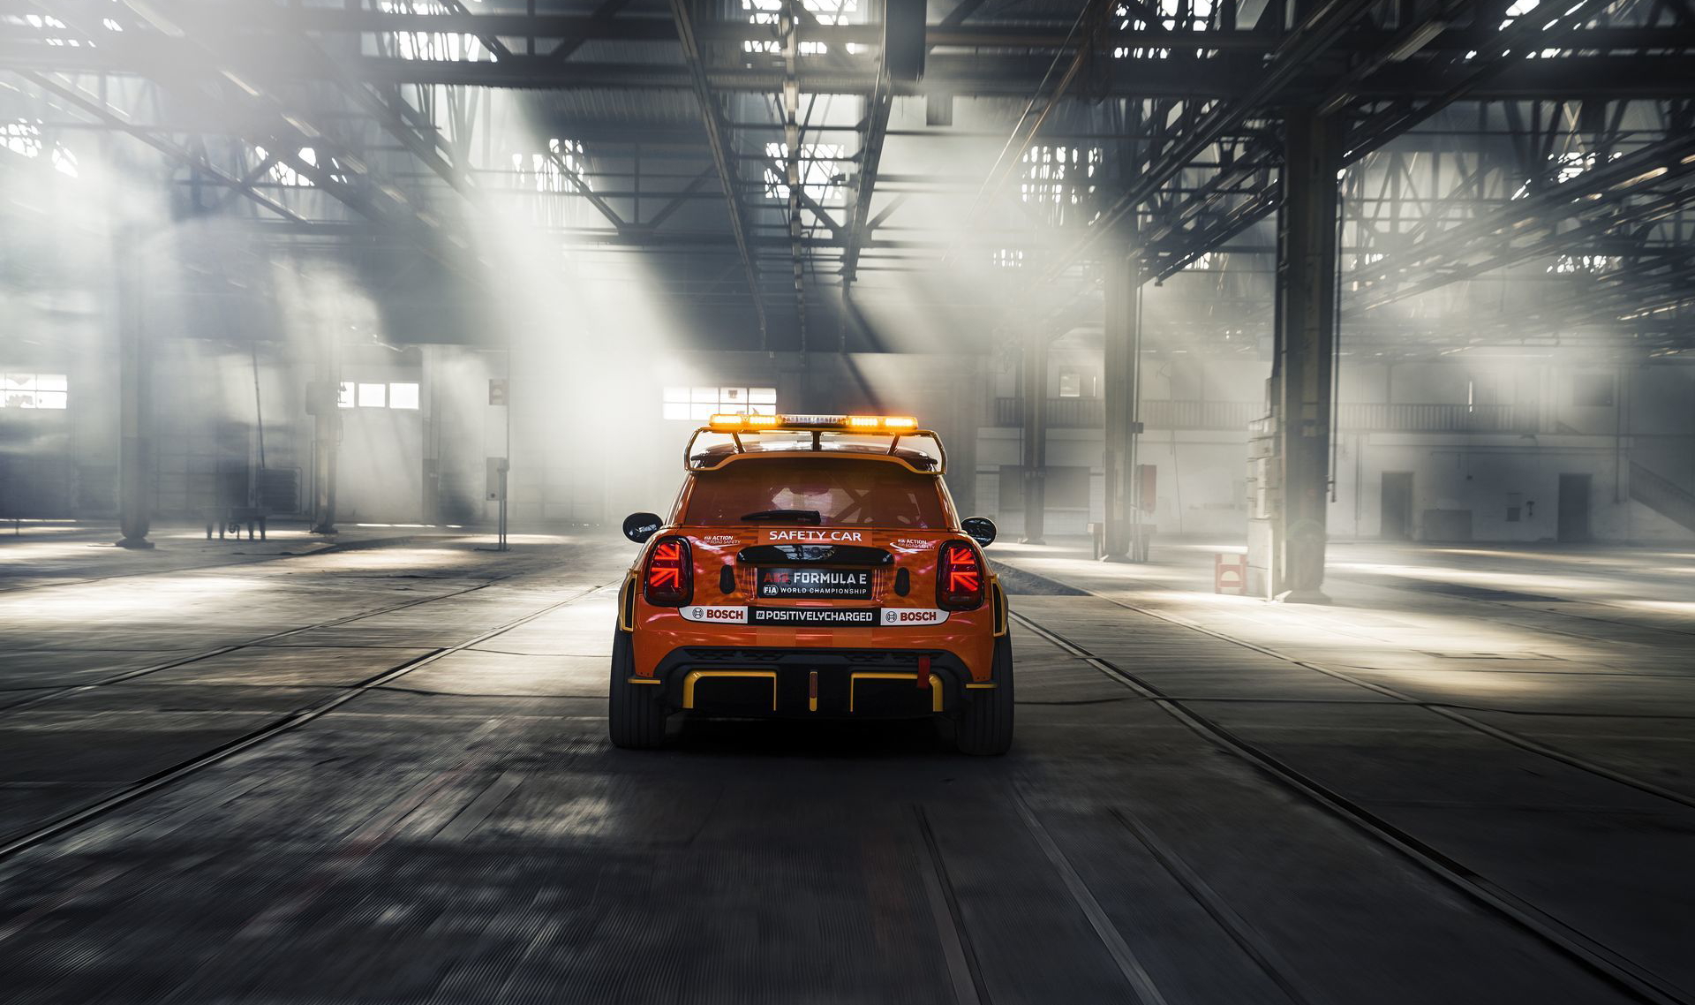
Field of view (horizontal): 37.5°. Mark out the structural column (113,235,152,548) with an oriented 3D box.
[{"bbox_3d":[-13.390,-2.120,46.800,0.660,5.950,0.640,1,0,-1],"label":"structural column"}]

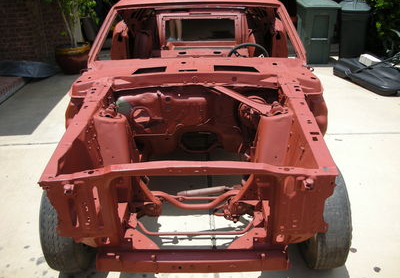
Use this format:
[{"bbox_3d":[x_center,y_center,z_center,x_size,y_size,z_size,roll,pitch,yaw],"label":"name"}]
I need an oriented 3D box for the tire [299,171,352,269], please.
[{"bbox_3d":[0.706,0.440,2.400,0.200,0.645,0.645,-1,24,1],"label":"tire"}]

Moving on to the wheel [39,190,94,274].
[{"bbox_3d":[-0.754,0.460,2.436,0.200,0.645,0.645,-1,24,1],"label":"wheel"}]

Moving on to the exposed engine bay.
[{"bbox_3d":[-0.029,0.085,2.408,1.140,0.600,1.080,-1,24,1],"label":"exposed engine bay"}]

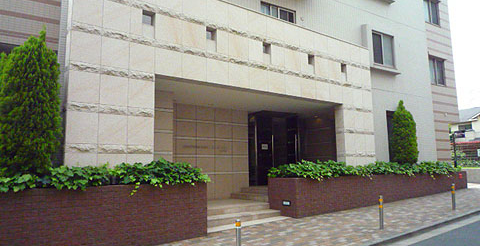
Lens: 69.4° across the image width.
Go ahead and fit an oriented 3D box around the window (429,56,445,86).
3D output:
[{"bbox_3d":[9.472,-2.499,16.711,1.360,1.360,0.120,4,-8,-33],"label":"window"}]

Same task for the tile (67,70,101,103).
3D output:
[{"bbox_3d":[-3.126,-0.709,6.988,0.583,0.642,0.030,5,-9,-36],"label":"tile"}]

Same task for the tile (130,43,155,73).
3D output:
[{"bbox_3d":[-2.049,-1.354,7.273,0.552,0.600,0.050,5,-9,-36],"label":"tile"}]

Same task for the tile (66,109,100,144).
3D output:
[{"bbox_3d":[-2.918,0.093,6.444,0.546,0.600,0.050,5,-9,-36],"label":"tile"}]

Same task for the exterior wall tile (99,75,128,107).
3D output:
[{"bbox_3d":[-2.399,-0.615,6.599,0.531,0.563,0.040,5,-9,-36],"label":"exterior wall tile"}]

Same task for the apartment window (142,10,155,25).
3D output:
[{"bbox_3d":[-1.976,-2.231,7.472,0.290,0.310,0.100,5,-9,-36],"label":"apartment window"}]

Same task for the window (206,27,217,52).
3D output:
[{"bbox_3d":[-0.766,-2.118,8.988,0.320,0.650,0.150,5,-9,-36],"label":"window"}]

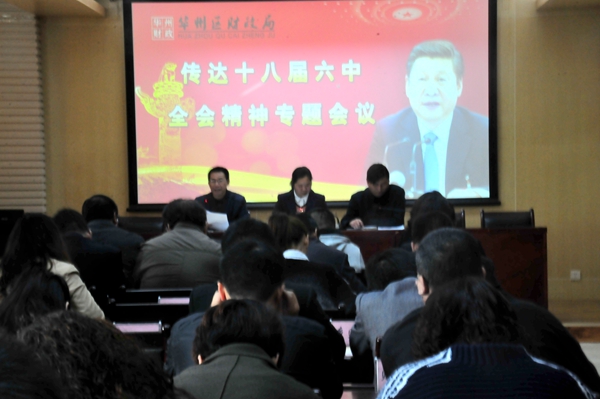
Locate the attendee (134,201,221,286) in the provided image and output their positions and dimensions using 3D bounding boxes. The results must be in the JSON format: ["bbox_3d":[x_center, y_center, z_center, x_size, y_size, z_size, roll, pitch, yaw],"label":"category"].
[{"bbox_3d":[-0.513,0.553,6.400,0.540,1.120,0.750,-1,2,0],"label":"attendee"}]

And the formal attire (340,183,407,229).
[{"bbox_3d":[0.617,0.174,11.300,0.550,0.600,0.450,-1,2,6],"label":"formal attire"}]

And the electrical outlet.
[{"bbox_3d":[2.502,0.686,12.400,0.086,0.086,0.012,-1,2,0],"label":"electrical outlet"}]

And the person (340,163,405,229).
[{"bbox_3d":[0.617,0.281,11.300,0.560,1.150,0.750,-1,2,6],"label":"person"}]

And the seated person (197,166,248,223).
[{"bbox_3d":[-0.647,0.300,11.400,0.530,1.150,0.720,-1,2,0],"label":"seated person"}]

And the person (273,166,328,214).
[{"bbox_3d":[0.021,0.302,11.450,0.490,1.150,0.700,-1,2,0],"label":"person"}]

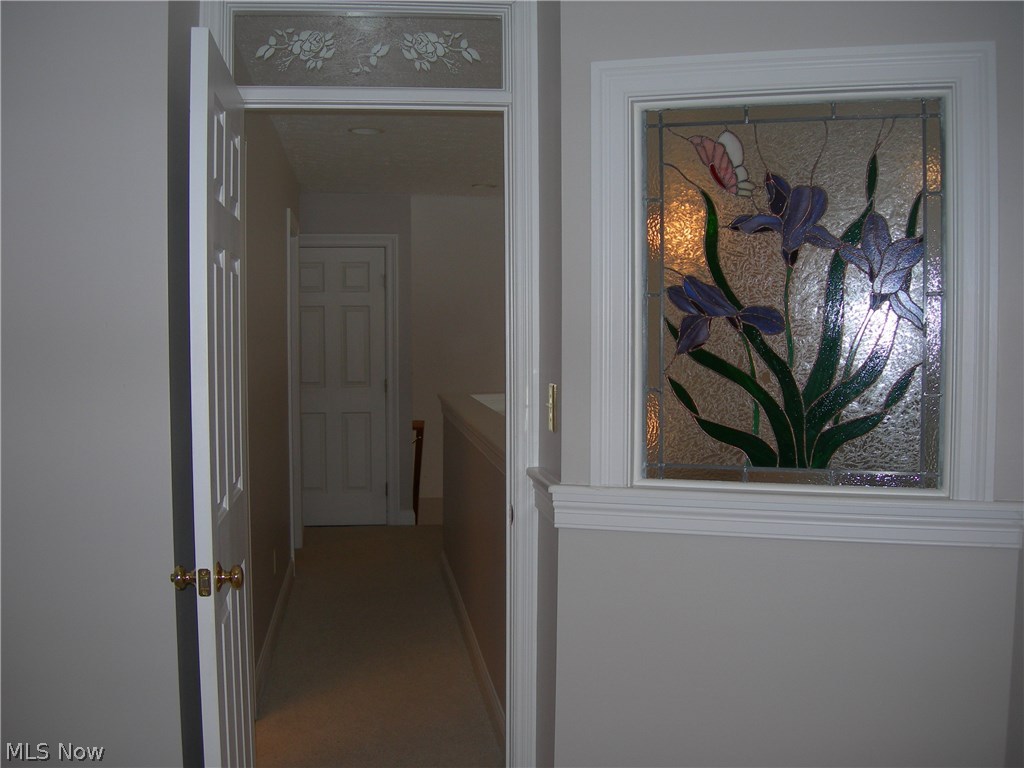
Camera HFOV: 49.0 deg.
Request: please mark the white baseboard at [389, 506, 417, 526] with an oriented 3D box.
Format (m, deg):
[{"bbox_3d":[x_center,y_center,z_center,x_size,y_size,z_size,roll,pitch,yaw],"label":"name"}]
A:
[{"bbox_3d":[-0.805,0.987,8.221,0.196,0.120,0.020,0,3,-8],"label":"white baseboard"}]

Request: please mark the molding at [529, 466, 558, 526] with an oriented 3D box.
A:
[{"bbox_3d":[0.082,0.295,2.903,0.036,0.119,0.360,0,3,-8],"label":"molding"}]

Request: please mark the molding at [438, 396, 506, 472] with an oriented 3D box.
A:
[{"bbox_3d":[-0.123,0.199,4.952,0.177,0.110,3.420,0,3,-8],"label":"molding"}]

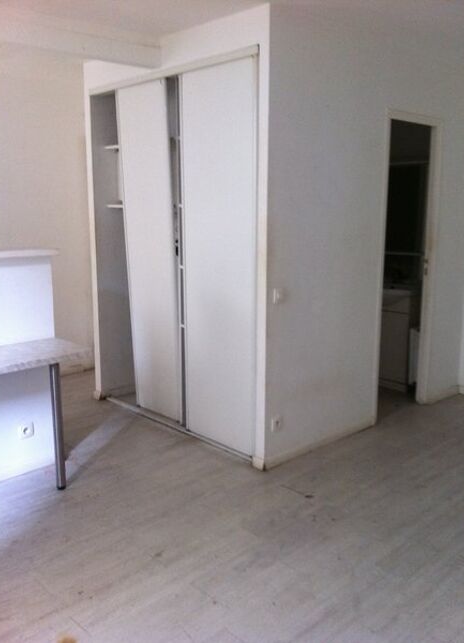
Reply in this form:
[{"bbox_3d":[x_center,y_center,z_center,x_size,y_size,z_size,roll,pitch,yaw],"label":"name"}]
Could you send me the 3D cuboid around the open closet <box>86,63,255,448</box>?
[{"bbox_3d":[-0.220,-0.429,4.455,0.600,2.310,1.710,-9,14,-41],"label":"open closet"}]

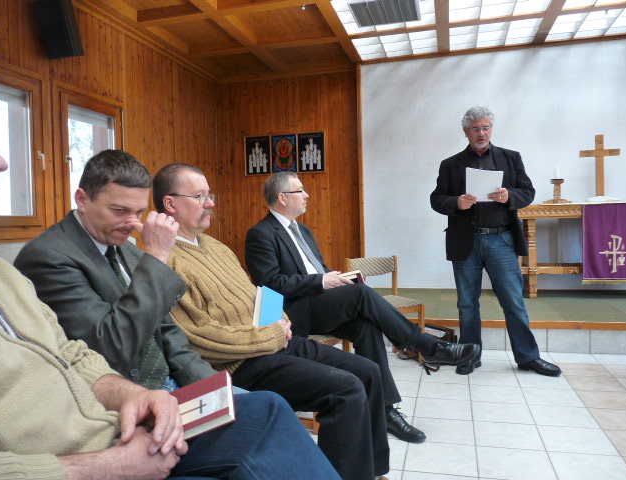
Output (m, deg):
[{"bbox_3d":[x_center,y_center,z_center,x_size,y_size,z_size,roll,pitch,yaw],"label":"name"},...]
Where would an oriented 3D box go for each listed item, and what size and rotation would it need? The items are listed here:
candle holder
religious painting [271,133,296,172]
[{"bbox_3d":[2.501,-0.494,5.124,0.265,0.263,0.252,-1,2,16],"label":"candle holder"},{"bbox_3d":[-0.359,-1.091,6.340,0.342,0.479,0.030,-1,2,16],"label":"religious painting"}]

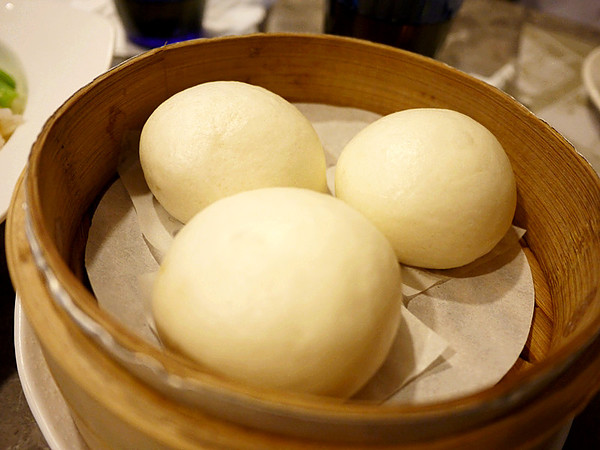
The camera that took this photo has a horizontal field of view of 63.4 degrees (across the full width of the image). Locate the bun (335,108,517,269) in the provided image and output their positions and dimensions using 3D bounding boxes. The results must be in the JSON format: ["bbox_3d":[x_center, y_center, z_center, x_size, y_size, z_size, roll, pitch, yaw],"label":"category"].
[{"bbox_3d":[0.046,-0.016,0.175,0.065,0.047,0.065,8,45,0],"label":"bun"}]

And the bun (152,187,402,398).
[{"bbox_3d":[-0.005,0.017,0.136,0.069,0.045,0.069,8,45,0],"label":"bun"}]

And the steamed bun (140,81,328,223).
[{"bbox_3d":[-0.024,-0.027,0.180,0.067,0.044,0.067,8,45,0],"label":"steamed bun"}]

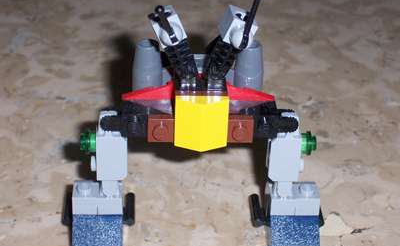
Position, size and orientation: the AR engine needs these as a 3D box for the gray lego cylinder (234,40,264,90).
[{"bbox_3d":[0.015,-0.017,0.302,0.008,0.017,0.008,0,29,0],"label":"gray lego cylinder"}]

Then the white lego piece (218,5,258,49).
[{"bbox_3d":[0.011,-0.028,0.298,0.008,0.009,0.011,17,28,-20],"label":"white lego piece"}]

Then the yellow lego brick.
[{"bbox_3d":[0.000,0.000,0.296,0.016,0.016,0.008,0,24,0],"label":"yellow lego brick"}]

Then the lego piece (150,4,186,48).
[{"bbox_3d":[-0.009,-0.028,0.300,0.008,0.009,0.011,-22,26,0],"label":"lego piece"}]

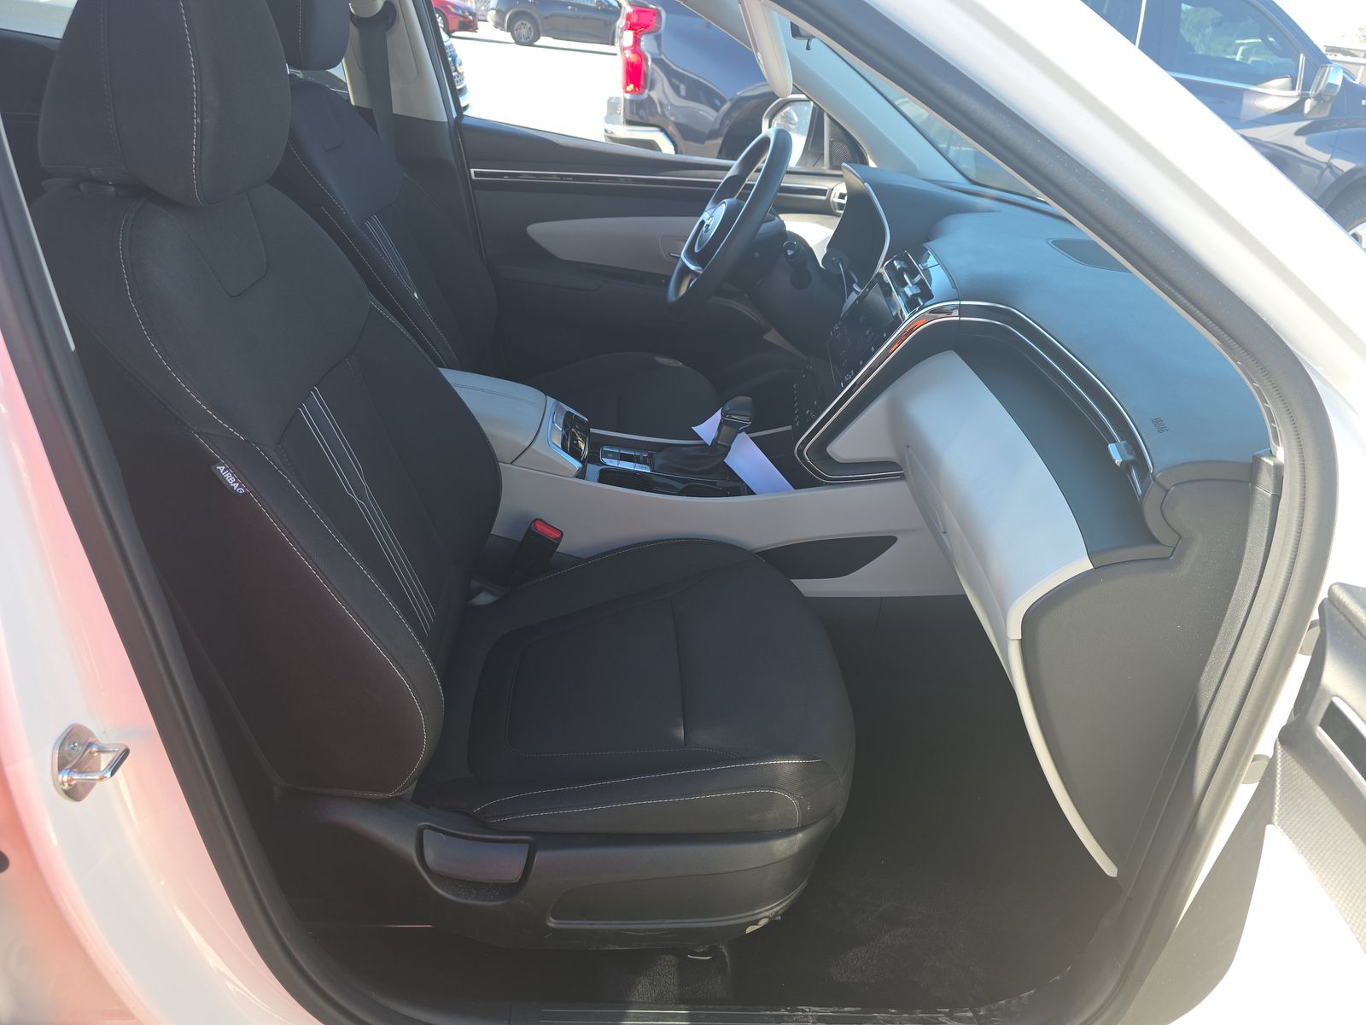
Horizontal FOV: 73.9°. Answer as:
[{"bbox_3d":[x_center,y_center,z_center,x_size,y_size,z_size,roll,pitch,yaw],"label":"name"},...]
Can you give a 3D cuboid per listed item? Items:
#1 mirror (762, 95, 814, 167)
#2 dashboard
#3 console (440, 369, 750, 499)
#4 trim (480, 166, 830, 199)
[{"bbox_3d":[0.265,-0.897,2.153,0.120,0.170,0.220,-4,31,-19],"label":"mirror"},{"bbox_3d":[0.476,-0.187,1.476,0.560,0.610,1.400,3,29,-6],"label":"dashboard"},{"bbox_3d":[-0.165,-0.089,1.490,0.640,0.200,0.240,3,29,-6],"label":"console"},{"bbox_3d":[-0.065,-0.710,1.964,0.778,0.028,0.020,2,30,-3],"label":"trim"}]

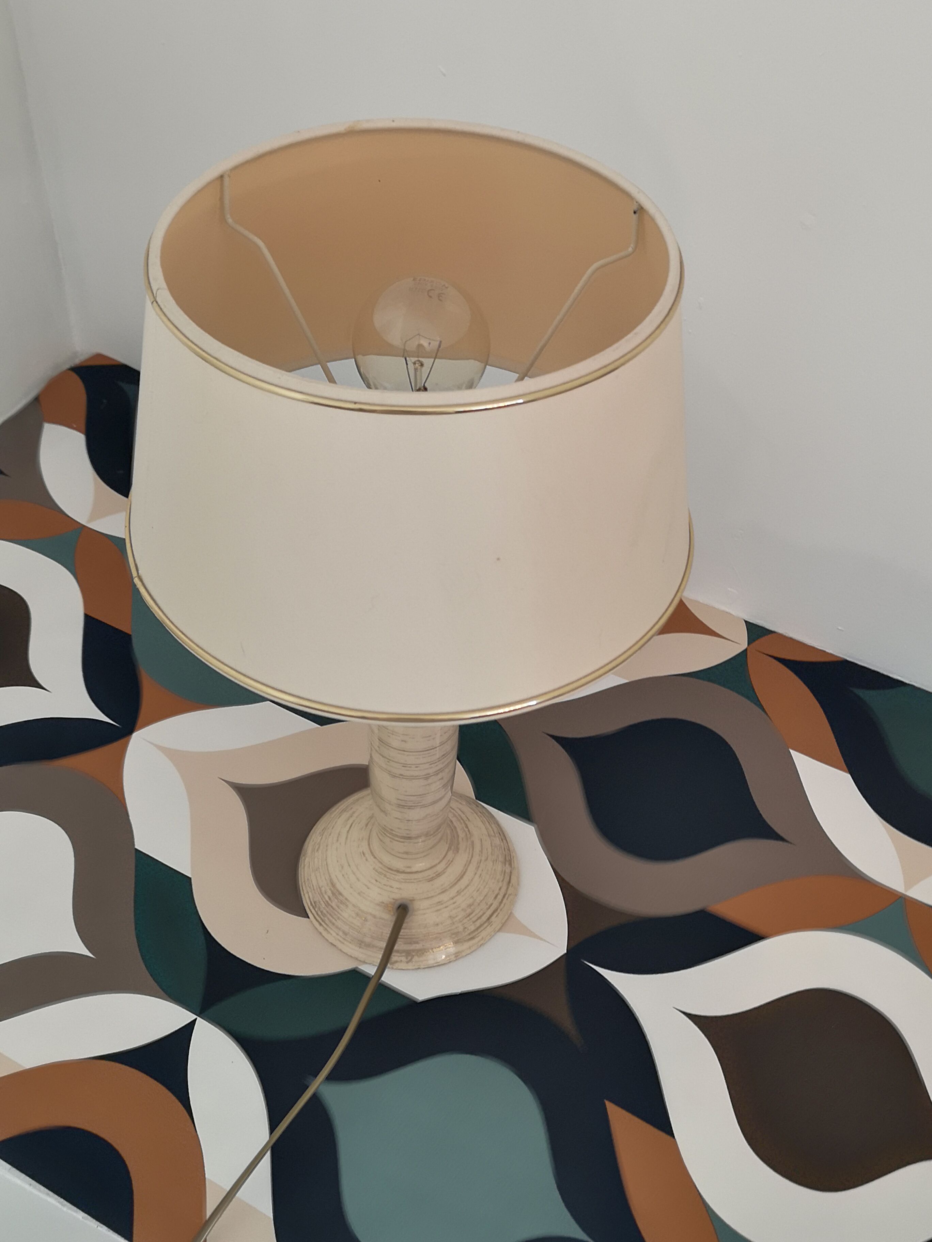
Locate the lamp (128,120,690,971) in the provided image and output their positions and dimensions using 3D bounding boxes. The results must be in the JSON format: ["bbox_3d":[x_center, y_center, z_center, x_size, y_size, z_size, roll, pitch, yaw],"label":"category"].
[{"bbox_3d":[-0.028,0.002,0.737,0.268,0.437,0.268,3,45,0],"label":"lamp"}]

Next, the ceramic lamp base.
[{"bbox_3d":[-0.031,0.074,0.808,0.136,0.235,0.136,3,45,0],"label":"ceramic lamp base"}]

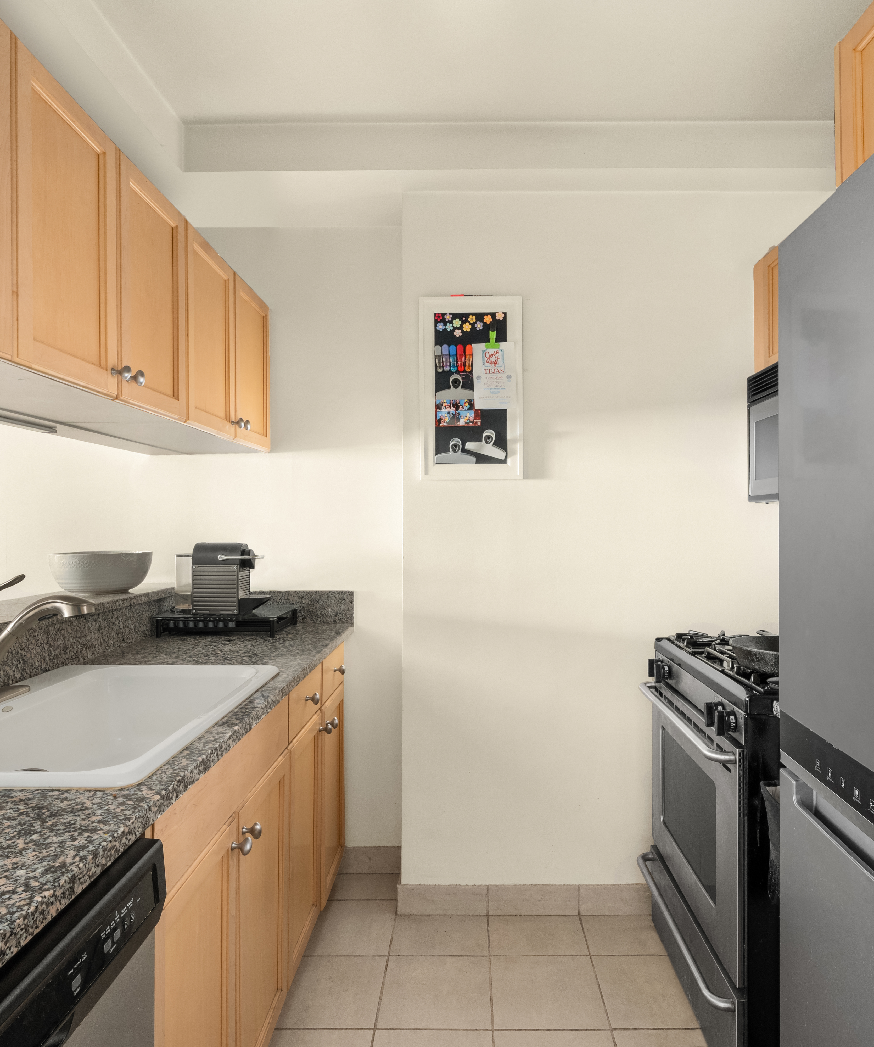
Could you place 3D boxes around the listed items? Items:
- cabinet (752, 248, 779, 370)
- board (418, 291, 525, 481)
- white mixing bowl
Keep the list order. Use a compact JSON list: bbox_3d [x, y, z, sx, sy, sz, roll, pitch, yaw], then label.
[{"bbox_3d":[1.205,-0.685,1.955,0.330,0.363,0.760,0,0,2],"label":"cabinet"},{"bbox_3d":[0.114,-0.451,2.330,0.340,0.610,0.030,0,0,0],"label":"board"},{"bbox_3d":[-1.100,0.160,2.288,0.305,0.127,0.305,0,0,0],"label":"white mixing bowl"}]

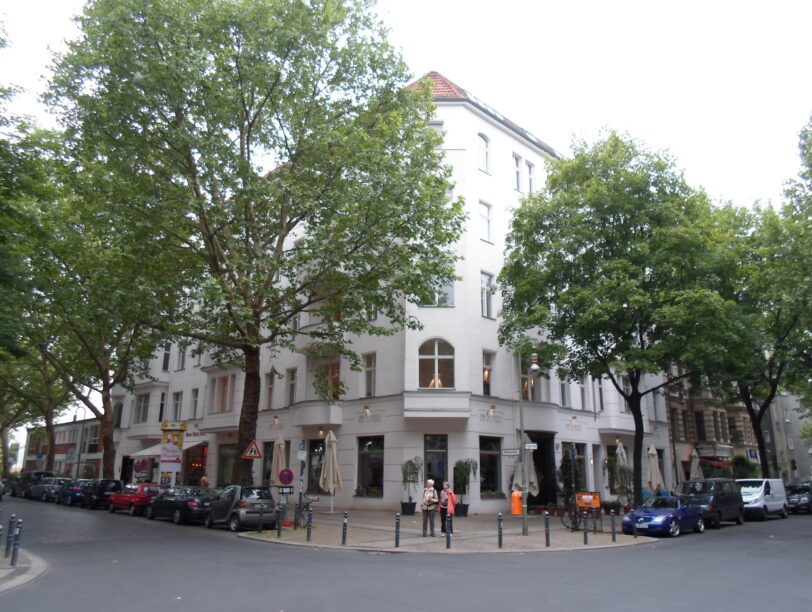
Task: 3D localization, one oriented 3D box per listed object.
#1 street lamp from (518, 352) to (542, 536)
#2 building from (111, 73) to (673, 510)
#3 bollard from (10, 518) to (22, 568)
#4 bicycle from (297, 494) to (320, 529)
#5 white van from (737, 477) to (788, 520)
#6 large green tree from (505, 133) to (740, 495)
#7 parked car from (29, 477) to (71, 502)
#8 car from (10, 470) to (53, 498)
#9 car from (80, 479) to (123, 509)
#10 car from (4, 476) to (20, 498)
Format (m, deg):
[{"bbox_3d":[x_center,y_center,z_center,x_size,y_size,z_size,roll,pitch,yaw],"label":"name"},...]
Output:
[{"bbox_3d":[4.135,4.272,19.657,0.880,6.400,0.360,-15,-22,43],"label":"street lamp"},{"bbox_3d":[-3.127,2.389,46.504,36.000,25.000,24.500,-15,-23,43],"label":"building"},{"bbox_3d":[-6.831,4.154,10.330,0.100,0.840,0.100,1,-16,0],"label":"bollard"},{"bbox_3d":[-3.567,7.512,21.498,0.580,1.080,1.750,0,-16,3],"label":"bicycle"},{"bbox_3d":[17.709,9.841,30.043,1.920,1.960,4.800,-15,-22,42],"label":"white van"},{"bbox_3d":[9.516,0.571,24.920,9.700,16.600,9.600,1,-16,0],"label":"large green tree"},{"bbox_3d":[-23.396,12.044,38.842,4.150,1.490,1.730,-14,-22,41],"label":"parked car"},{"bbox_3d":[-26.356,12.612,41.497,4.500,1.720,1.800,-14,-22,41],"label":"car"},{"bbox_3d":[-17.564,11.039,34.440,1.760,1.520,4.250,15,-22,-40],"label":"car"},{"bbox_3d":[-32.033,15.362,49.604,1.760,1.470,4.300,15,-22,-41],"label":"car"}]

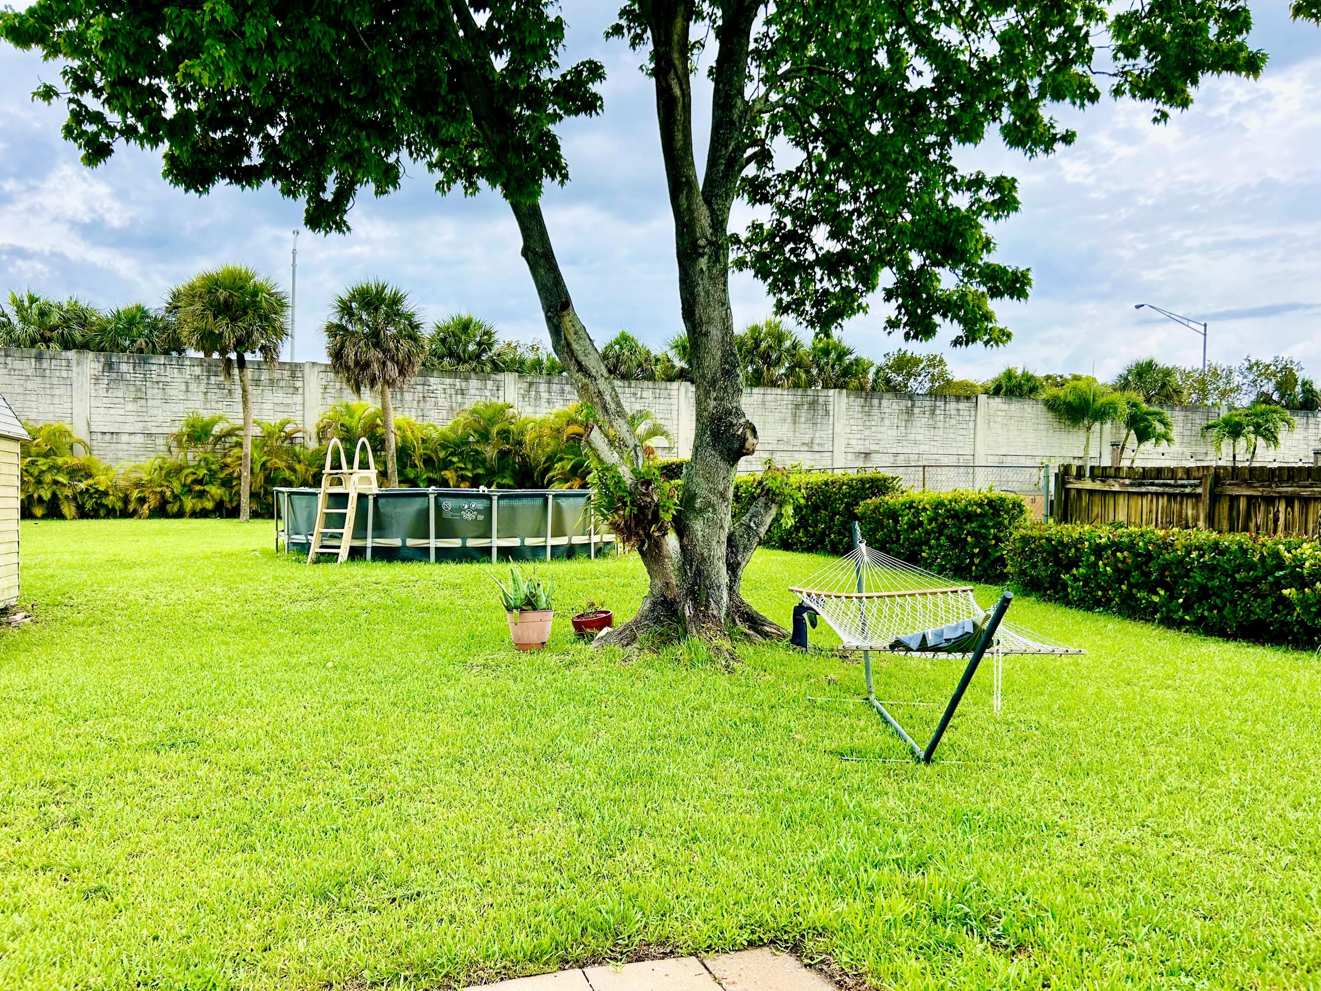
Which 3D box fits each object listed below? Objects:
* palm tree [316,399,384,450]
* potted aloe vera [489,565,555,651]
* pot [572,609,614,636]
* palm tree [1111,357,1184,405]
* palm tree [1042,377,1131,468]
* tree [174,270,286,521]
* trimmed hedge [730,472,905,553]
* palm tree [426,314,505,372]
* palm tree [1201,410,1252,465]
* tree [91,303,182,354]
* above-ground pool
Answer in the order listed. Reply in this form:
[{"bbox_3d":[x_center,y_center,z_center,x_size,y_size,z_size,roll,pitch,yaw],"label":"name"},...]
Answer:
[{"bbox_3d":[-9.722,-1.086,31.000,2.300,3.858,2.300,1,1,0],"label":"palm tree"},{"bbox_3d":[-1.264,1.027,9.100,0.570,0.790,0.550,0,1,0],"label":"potted aloe vera"},{"bbox_3d":[-0.633,1.212,9.400,0.385,0.170,0.385,-12,4,0],"label":"pot"},{"bbox_3d":[23.022,-2.627,46.967,3.400,7.700,3.400,1,1,19],"label":"palm tree"},{"bbox_3d":[12.014,-1.036,28.000,2.500,4.597,2.400,1,1,0],"label":"palm tree"},{"bbox_3d":[-12.997,-3.075,30.000,3.450,7.736,3.400,1,1,0],"label":"tree"},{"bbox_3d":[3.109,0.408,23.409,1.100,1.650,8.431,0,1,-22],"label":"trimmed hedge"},{"bbox_3d":[-7.884,-3.293,40.000,3.300,8.100,3.300,1,1,0],"label":"palm tree"},{"bbox_3d":[15.432,-0.527,27.000,1.500,3.692,1.500,1,1,0],"label":"palm tree"},{"bbox_3d":[-19.570,-3.268,37.000,3.500,7.819,3.500,1,1,0],"label":"tree"},{"bbox_3d":[-4.124,0.537,20.009,6.800,1.280,6.800,0,1,0],"label":"above-ground pool"}]

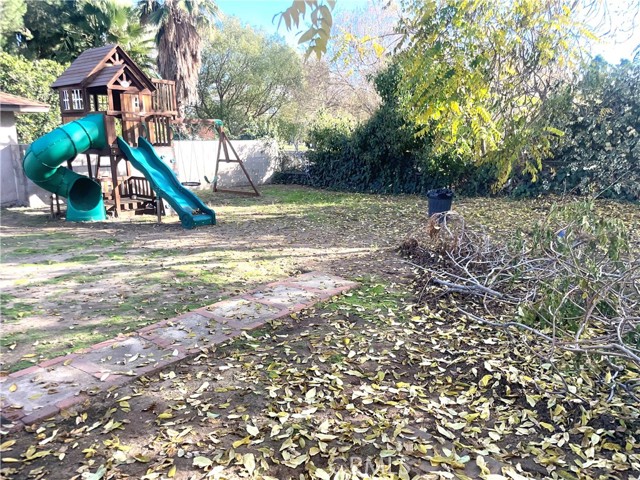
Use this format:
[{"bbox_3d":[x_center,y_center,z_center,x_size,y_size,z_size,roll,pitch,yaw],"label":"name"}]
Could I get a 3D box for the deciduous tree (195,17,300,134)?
[{"bbox_3d":[-3.750,-7.482,24.492,5.700,7.900,5.500,0,12,0],"label":"deciduous tree"}]

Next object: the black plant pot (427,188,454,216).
[{"bbox_3d":[2.400,-0.722,9.675,0.530,0.670,0.530,0,12,0],"label":"black plant pot"}]

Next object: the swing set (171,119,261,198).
[{"bbox_3d":[-3.537,-2.296,13.430,2.050,2.230,3.100,10,15,39],"label":"swing set"}]

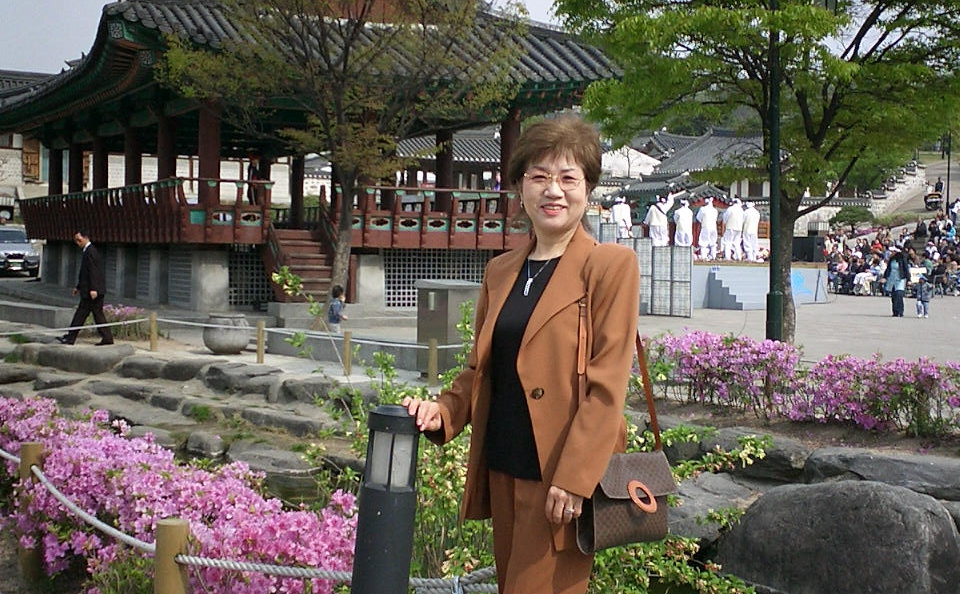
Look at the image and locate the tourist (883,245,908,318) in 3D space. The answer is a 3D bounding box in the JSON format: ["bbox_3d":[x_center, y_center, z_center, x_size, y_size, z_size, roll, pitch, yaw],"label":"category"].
[{"bbox_3d":[9.293,-0.358,30.600,0.560,1.610,0.360,2,2,14],"label":"tourist"}]

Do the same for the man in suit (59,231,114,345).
[{"bbox_3d":[-5.781,-0.125,20.100,0.820,1.650,0.500,0,2,-13],"label":"man in suit"}]

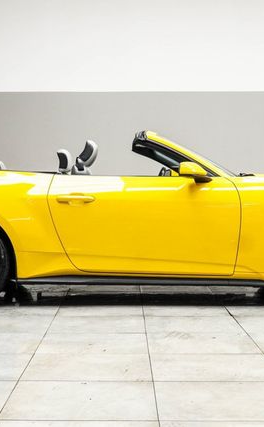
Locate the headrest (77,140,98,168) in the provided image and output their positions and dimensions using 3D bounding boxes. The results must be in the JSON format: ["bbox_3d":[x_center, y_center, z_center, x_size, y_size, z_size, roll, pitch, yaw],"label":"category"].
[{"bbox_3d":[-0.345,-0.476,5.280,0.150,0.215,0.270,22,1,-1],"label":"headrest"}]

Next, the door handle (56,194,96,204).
[{"bbox_3d":[-0.403,-0.100,4.760,0.280,0.060,0.050,0,2,0],"label":"door handle"}]

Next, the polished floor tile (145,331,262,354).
[{"bbox_3d":[0.395,0.743,3.747,0.608,0.010,0.525,0,2,0],"label":"polished floor tile"}]

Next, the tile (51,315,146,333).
[{"bbox_3d":[-0.207,0.713,4.208,0.598,0.012,0.519,0,2,0],"label":"tile"}]

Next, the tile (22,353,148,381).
[{"bbox_3d":[-0.202,0.746,3.192,0.598,0.012,0.519,0,2,0],"label":"tile"}]

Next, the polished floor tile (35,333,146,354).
[{"bbox_3d":[-0.204,0.730,3.700,0.598,0.012,0.519,0,2,0],"label":"polished floor tile"}]

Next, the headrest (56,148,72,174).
[{"bbox_3d":[-0.617,-0.479,6.030,0.127,0.220,0.260,-5,2,0],"label":"headrest"}]

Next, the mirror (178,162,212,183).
[{"bbox_3d":[0.457,-0.293,4.730,0.235,0.145,0.240,0,2,0],"label":"mirror"}]

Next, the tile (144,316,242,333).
[{"bbox_3d":[0.391,0.716,4.215,0.600,0.010,0.530,0,2,0],"label":"tile"}]

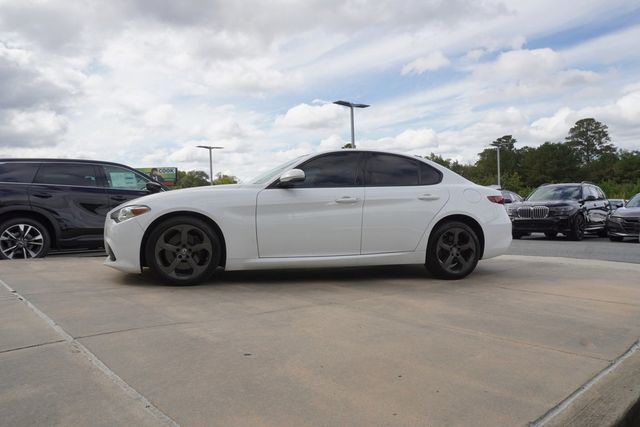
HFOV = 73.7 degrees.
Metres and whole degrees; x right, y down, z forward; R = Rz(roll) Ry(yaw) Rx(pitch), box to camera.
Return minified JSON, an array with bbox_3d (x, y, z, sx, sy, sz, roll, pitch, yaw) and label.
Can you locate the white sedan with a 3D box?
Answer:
[{"bbox_3d":[-0.008,-0.022,5.152,4.643,1.436,1.880,1,0,-15],"label":"white sedan"}]

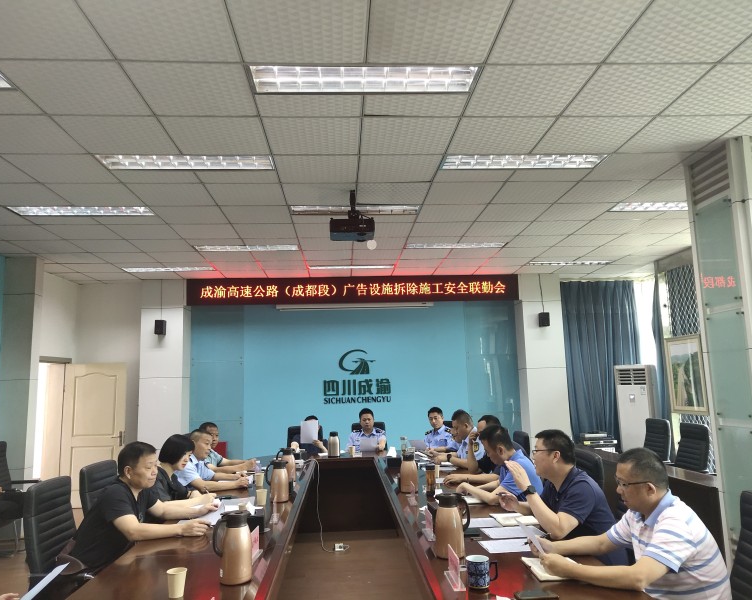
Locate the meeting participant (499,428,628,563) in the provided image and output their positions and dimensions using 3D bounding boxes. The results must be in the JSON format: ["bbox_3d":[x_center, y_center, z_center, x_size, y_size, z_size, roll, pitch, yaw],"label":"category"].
[{"bbox_3d":[0.969,1.355,3.120,0.750,1.320,0.550,-1,-8,-6],"label":"meeting participant"}]

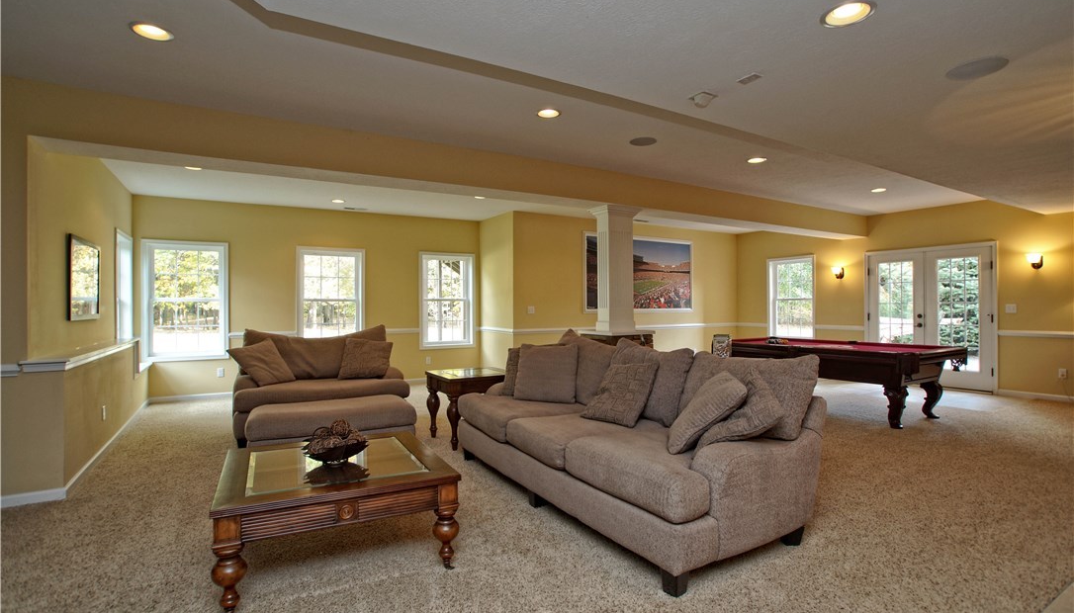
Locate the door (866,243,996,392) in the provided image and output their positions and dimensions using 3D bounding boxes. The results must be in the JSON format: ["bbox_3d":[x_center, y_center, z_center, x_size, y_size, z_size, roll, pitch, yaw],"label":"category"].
[{"bbox_3d":[6.112,0.137,7.489,0.140,2.178,1.668,-1,1,-32],"label":"door"}]

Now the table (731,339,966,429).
[{"bbox_3d":[3.704,0.851,6.160,1.420,0.790,2.370,-1,1,-32],"label":"table"}]

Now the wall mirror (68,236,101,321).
[{"bbox_3d":[-3.980,-0.230,4.200,0.040,0.690,0.950,0,0,-32],"label":"wall mirror"}]

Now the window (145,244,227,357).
[{"bbox_3d":[-4.740,-0.075,6.475,0.948,1.618,0.120,-1,1,-32],"label":"window"}]

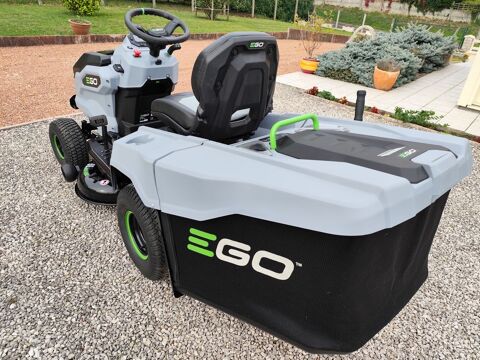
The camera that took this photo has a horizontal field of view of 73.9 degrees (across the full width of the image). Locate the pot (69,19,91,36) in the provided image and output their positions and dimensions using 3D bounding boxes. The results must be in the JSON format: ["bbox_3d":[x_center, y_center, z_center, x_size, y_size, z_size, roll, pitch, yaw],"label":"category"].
[{"bbox_3d":[-3.657,-3.512,7.350,0.460,0.314,0.460,3,29,-1],"label":"pot"}]

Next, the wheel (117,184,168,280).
[{"bbox_3d":[-0.416,0.239,1.558,0.218,0.471,0.471,-19,37,-34],"label":"wheel"}]

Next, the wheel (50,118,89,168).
[{"bbox_3d":[-1.295,-0.269,2.420,0.159,0.385,0.385,-24,40,-39],"label":"wheel"}]

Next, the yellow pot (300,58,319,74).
[{"bbox_3d":[1.286,-2.119,5.950,0.347,0.240,0.347,3,29,0],"label":"yellow pot"}]

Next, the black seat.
[{"bbox_3d":[-0.144,-0.441,1.495,0.484,0.500,0.541,-19,37,-34],"label":"black seat"}]

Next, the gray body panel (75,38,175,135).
[{"bbox_3d":[-0.782,-0.733,2.253,0.490,0.561,0.969,-19,37,-34],"label":"gray body panel"}]

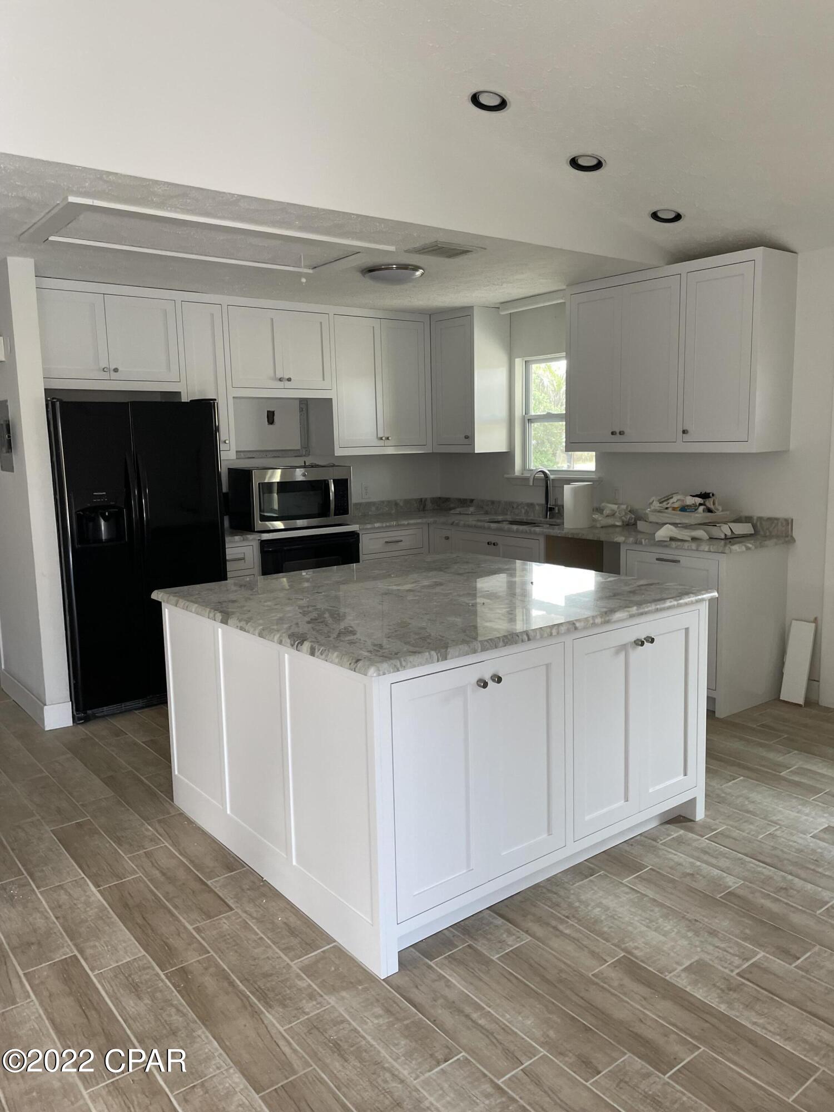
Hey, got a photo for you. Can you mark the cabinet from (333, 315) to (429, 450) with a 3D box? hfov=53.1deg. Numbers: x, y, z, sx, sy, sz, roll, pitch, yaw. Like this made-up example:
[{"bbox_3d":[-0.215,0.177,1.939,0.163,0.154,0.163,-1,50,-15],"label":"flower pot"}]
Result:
[{"bbox_3d":[-0.362,-1.279,6.309,0.835,0.975,0.358,-7,10,-37],"label":"cabinet"}]

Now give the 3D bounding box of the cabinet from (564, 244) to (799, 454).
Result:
[{"bbox_3d":[1.504,-1.147,4.968,0.342,1.046,1.339,-7,10,-37],"label":"cabinet"}]

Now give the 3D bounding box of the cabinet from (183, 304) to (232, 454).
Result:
[{"bbox_3d":[-1.440,-1.134,5.445,0.302,0.983,0.368,-7,10,-37],"label":"cabinet"}]

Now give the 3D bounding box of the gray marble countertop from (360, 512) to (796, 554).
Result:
[{"bbox_3d":[0.653,-0.166,5.491,1.240,0.038,3.099,-7,10,-37],"label":"gray marble countertop"}]

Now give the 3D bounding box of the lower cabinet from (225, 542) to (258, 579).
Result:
[{"bbox_3d":[-1.331,0.323,5.580,0.340,0.873,0.618,-7,10,-37],"label":"lower cabinet"}]

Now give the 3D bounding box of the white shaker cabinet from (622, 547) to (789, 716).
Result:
[{"bbox_3d":[1.642,0.367,4.815,0.607,0.873,0.663,-7,10,-37],"label":"white shaker cabinet"}]

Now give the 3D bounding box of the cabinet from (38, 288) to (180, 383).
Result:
[{"bbox_3d":[-1.925,-1.300,5.043,0.887,0.514,0.368,-7,10,-37],"label":"cabinet"}]

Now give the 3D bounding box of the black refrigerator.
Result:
[{"bbox_3d":[-1.727,-0.037,5.024,0.902,1.759,0.811,-7,10,-37],"label":"black refrigerator"}]

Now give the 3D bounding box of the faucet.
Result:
[{"bbox_3d":[0.877,-0.421,5.748,0.207,0.363,0.121,-7,10,-37],"label":"faucet"}]

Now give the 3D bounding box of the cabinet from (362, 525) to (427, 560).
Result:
[{"bbox_3d":[-0.336,0.196,6.345,0.625,0.873,0.618,-7,10,-37],"label":"cabinet"}]

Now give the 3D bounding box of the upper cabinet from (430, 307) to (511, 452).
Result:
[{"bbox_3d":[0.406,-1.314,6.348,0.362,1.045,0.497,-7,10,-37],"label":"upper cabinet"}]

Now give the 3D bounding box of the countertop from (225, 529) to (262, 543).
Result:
[{"bbox_3d":[-1.333,-0.126,5.505,0.355,0.038,0.646,-7,10,-37],"label":"countertop"}]

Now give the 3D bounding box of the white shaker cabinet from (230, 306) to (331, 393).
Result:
[{"bbox_3d":[-1.017,-1.406,5.780,0.777,0.540,0.358,-7,10,-37],"label":"white shaker cabinet"}]

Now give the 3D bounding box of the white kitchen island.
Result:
[{"bbox_3d":[0.045,0.585,3.320,1.605,0.923,1.555,-7,10,-37],"label":"white kitchen island"}]

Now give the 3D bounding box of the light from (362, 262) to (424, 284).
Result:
[{"bbox_3d":[-0.137,-1.556,4.691,0.356,0.078,0.356,-1,8,0],"label":"light"}]

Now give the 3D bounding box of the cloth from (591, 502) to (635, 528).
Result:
[{"bbox_3d":[1.263,-0.266,5.394,0.192,0.136,0.242,-7,10,-37],"label":"cloth"}]

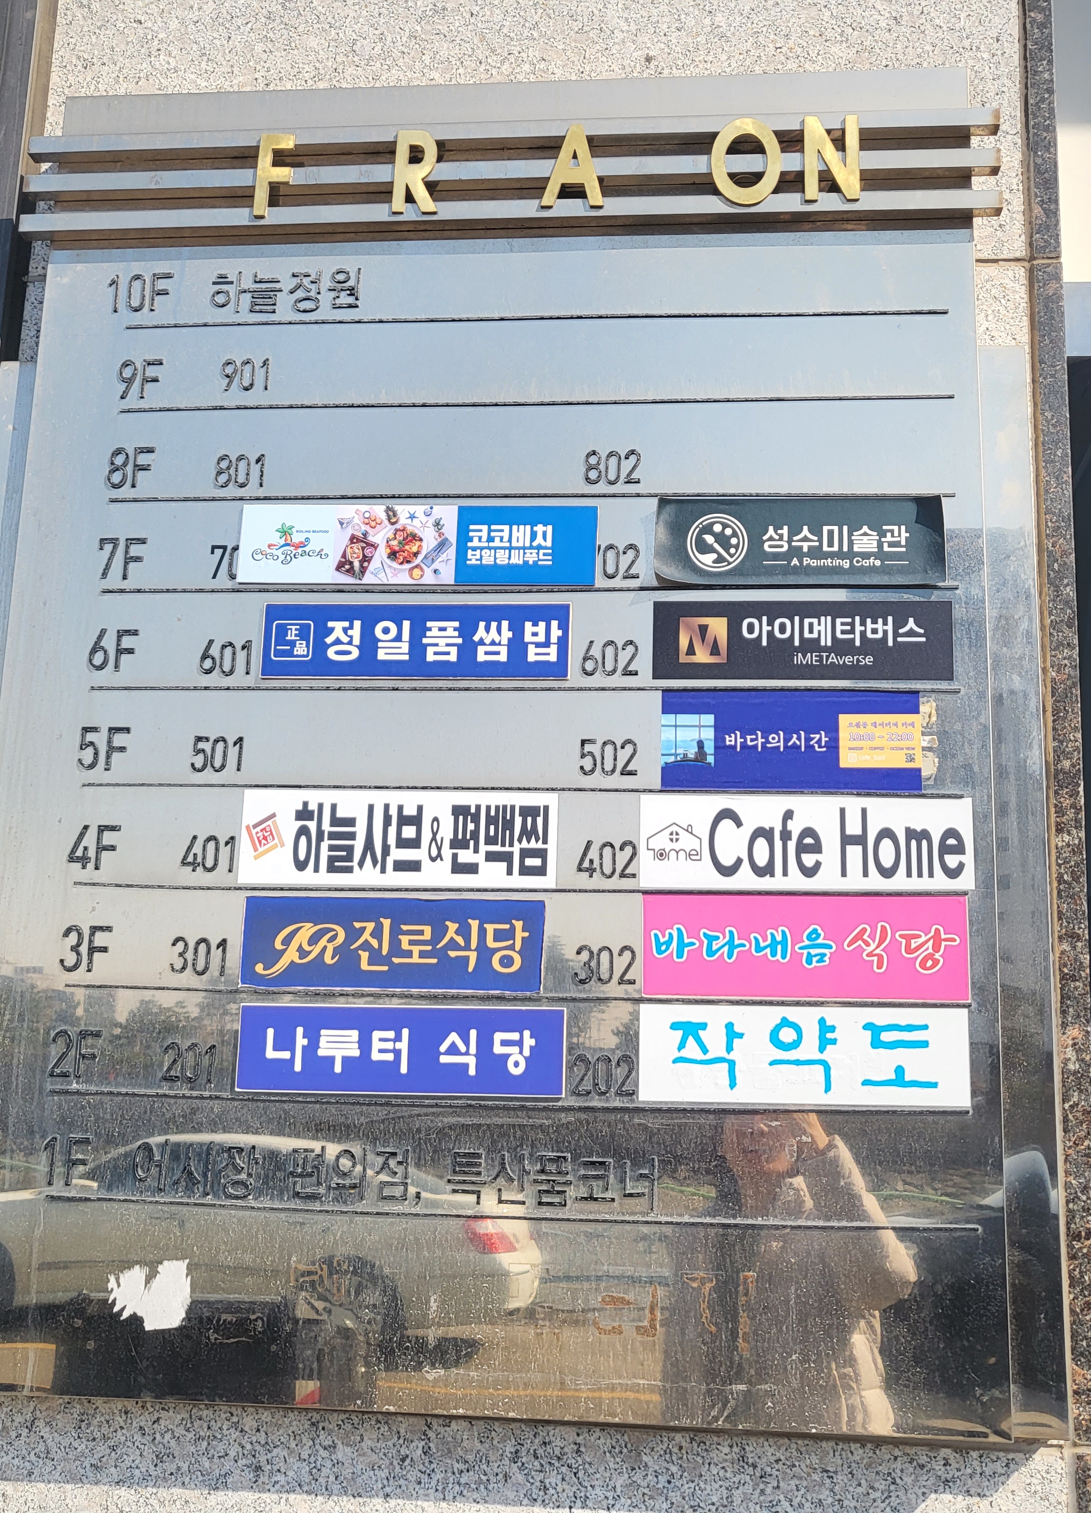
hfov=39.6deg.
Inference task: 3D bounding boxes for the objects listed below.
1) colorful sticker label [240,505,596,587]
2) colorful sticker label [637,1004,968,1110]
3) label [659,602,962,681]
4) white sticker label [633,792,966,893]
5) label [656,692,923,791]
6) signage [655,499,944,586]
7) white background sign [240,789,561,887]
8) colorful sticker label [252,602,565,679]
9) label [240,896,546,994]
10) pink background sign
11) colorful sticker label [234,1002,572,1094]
[{"bbox_3d":[-0.130,-0.215,1.528,0.363,0.084,0.010,0,-13,5],"label":"colorful sticker label"},{"bbox_3d":[0.236,0.273,1.383,0.298,0.088,0.010,0,-13,5],"label":"colorful sticker label"},{"bbox_3d":[0.249,-0.113,1.469,0.288,0.080,0.010,0,-13,5],"label":"label"},{"bbox_3d":[0.245,0.081,1.425,0.310,0.087,0.010,0,-13,5],"label":"white sticker label"},{"bbox_3d":[0.234,-0.016,1.448,0.246,0.096,0.010,0,-13,5],"label":"label"},{"bbox_3d":[0.249,-0.217,1.490,0.279,0.089,0.015,0,-13,5],"label":"signage"},{"bbox_3d":[-0.143,0.078,1.463,0.309,0.091,0.010,0,-13,5],"label":"white background sign"},{"bbox_3d":[-0.130,-0.116,1.505,0.310,0.079,0.010,0,-13,5],"label":"colorful sticker label"},{"bbox_3d":[-0.147,0.178,1.441,0.291,0.087,0.010,0,-13,5],"label":"label"},{"bbox_3d":[0.240,0.176,1.405,0.298,0.095,0.010,0,-13,5],"label":"pink background sign"},{"bbox_3d":[-0.137,0.275,1.418,0.310,0.080,0.010,0,-13,5],"label":"colorful sticker label"}]

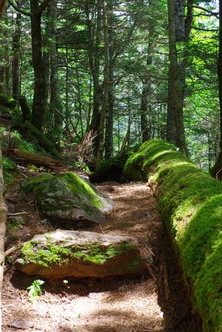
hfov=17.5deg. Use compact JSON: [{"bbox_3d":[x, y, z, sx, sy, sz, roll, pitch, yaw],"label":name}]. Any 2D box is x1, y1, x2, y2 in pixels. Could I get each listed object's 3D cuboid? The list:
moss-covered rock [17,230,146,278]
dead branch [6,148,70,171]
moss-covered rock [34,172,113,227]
[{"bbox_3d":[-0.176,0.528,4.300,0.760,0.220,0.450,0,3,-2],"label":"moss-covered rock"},{"bbox_3d":[-0.713,-0.063,7.000,0.640,0.090,0.110,13,7,18],"label":"dead branch"},{"bbox_3d":[-0.286,0.255,5.500,0.560,0.360,0.500,0,3,9],"label":"moss-covered rock"}]

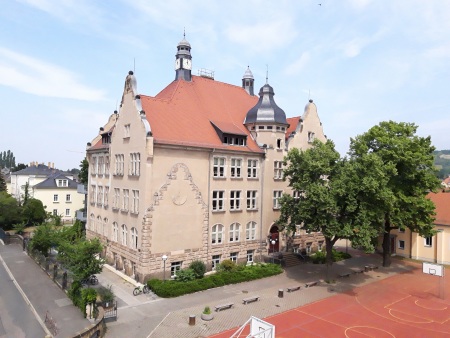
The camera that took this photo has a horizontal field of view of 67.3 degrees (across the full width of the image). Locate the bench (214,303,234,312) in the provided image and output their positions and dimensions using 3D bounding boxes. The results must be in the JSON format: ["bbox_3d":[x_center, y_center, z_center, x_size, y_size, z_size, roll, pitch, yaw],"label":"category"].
[{"bbox_3d":[0.012,12.851,31.470,1.850,0.420,0.430,3,-3,-38],"label":"bench"}]

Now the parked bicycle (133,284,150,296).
[{"bbox_3d":[-8.483,12.347,34.638,1.720,1.050,0.580,3,-3,-37],"label":"parked bicycle"}]

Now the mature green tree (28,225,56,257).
[{"bbox_3d":[-27.480,10.784,51.402,4.200,4.800,4.200,1,-2,0],"label":"mature green tree"}]

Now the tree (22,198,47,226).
[{"bbox_3d":[-43.900,10.000,78.000,5.600,6.500,5.500,2,-3,-29],"label":"tree"}]

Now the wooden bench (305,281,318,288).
[{"bbox_3d":[10.006,13.336,39.032,1.850,0.420,0.430,3,-3,-38],"label":"wooden bench"}]

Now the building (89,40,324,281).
[{"bbox_3d":[-1.482,-3.643,58.226,36.500,35.300,23.000,3,-3,-39],"label":"building"}]

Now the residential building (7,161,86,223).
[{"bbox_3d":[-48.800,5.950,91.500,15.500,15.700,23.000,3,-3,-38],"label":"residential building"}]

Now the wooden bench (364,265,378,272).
[{"bbox_3d":[20.658,13.784,47.110,1.950,0.470,0.500,3,-3,-39],"label":"wooden bench"}]

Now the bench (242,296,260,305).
[{"bbox_3d":[2.631,12.818,33.150,1.900,0.450,0.500,3,-3,-39],"label":"bench"}]

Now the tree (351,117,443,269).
[{"bbox_3d":[24.607,3.682,49.248,13.200,21.000,13.000,1,-2,0],"label":"tree"}]

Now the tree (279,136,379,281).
[{"bbox_3d":[13.076,5.115,41.967,12.500,17.200,12.000,0,-3,17],"label":"tree"}]

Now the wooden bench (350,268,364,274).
[{"bbox_3d":[17.688,13.725,45.150,1.850,0.420,0.430,3,-3,-38],"label":"wooden bench"}]

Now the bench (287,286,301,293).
[{"bbox_3d":[7.580,13.219,37.205,1.850,0.420,0.430,3,-3,-38],"label":"bench"}]

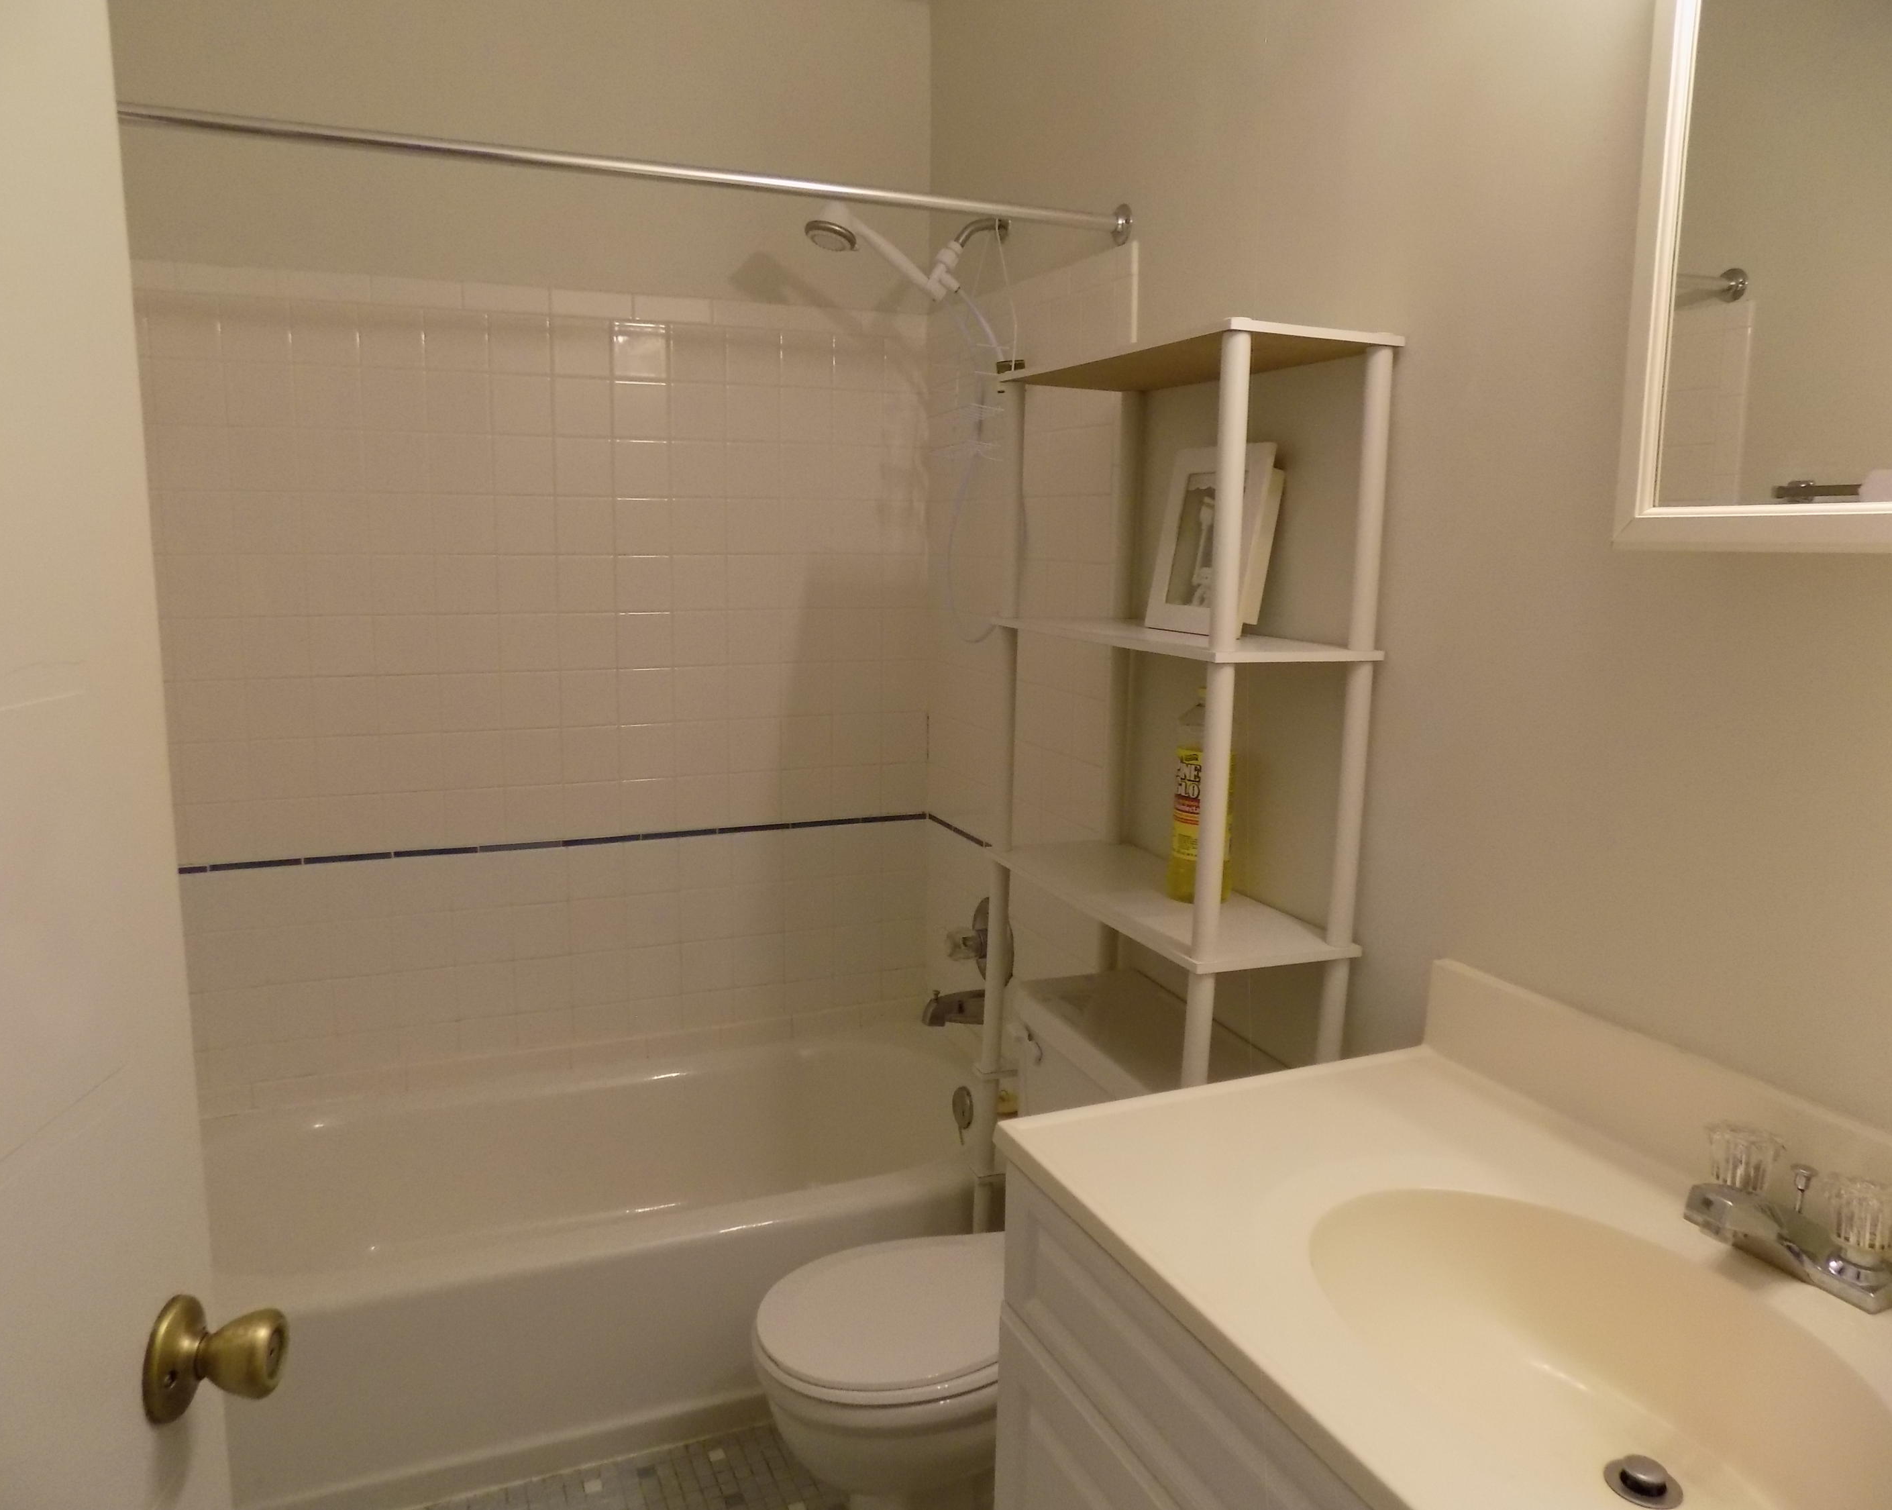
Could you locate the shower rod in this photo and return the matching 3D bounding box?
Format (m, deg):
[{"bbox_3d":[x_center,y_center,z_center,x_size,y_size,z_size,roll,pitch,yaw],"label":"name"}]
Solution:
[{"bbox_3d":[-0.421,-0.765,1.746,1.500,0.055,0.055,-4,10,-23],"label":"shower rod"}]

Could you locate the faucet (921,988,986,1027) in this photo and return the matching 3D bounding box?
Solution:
[{"bbox_3d":[0.026,0.491,2.597,0.152,0.080,0.060,-3,10,-23],"label":"faucet"}]

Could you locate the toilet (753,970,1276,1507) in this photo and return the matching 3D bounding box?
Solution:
[{"bbox_3d":[0.066,0.743,1.800,0.675,0.725,0.485,-3,10,-23],"label":"toilet"}]

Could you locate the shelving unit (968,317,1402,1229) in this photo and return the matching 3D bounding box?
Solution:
[{"bbox_3d":[0.278,0.289,1.842,0.232,1.619,0.597,-3,10,-23],"label":"shelving unit"}]

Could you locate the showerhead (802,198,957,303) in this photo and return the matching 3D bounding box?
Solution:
[{"bbox_3d":[-0.118,-0.862,2.316,0.265,0.085,0.090,23,-11,-25],"label":"showerhead"}]

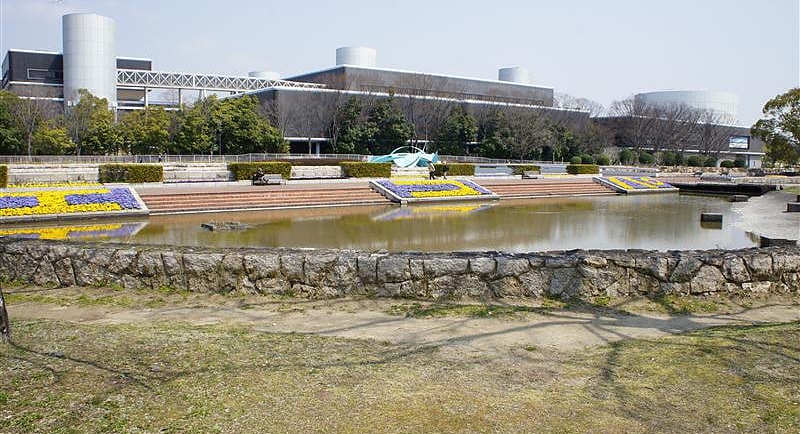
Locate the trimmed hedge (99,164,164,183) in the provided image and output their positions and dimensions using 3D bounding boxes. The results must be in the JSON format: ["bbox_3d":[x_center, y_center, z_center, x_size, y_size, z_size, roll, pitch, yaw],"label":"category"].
[{"bbox_3d":[-17.056,-2.725,37.889,3.550,1.104,1.600,-4,7,-35],"label":"trimmed hedge"}]

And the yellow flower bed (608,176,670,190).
[{"bbox_3d":[21.590,-3.174,55.026,7.200,0.900,3.300,-4,7,-35],"label":"yellow flower bed"}]

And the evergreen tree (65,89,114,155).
[{"bbox_3d":[-43.507,-12.681,84.002,6.586,9.808,6.059,-2,6,-27],"label":"evergreen tree"}]

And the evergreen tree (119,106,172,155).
[{"bbox_3d":[-36.720,-11.903,86.497,7.324,7.791,6.738,-2,6,-23],"label":"evergreen tree"}]

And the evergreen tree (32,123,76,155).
[{"bbox_3d":[-47.581,-10.122,82.561,5.696,4.958,5.240,-3,6,-30],"label":"evergreen tree"}]

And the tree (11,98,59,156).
[{"bbox_3d":[-49.857,-11.799,81.776,6.155,8.457,5.662,-3,7,-31],"label":"tree"}]

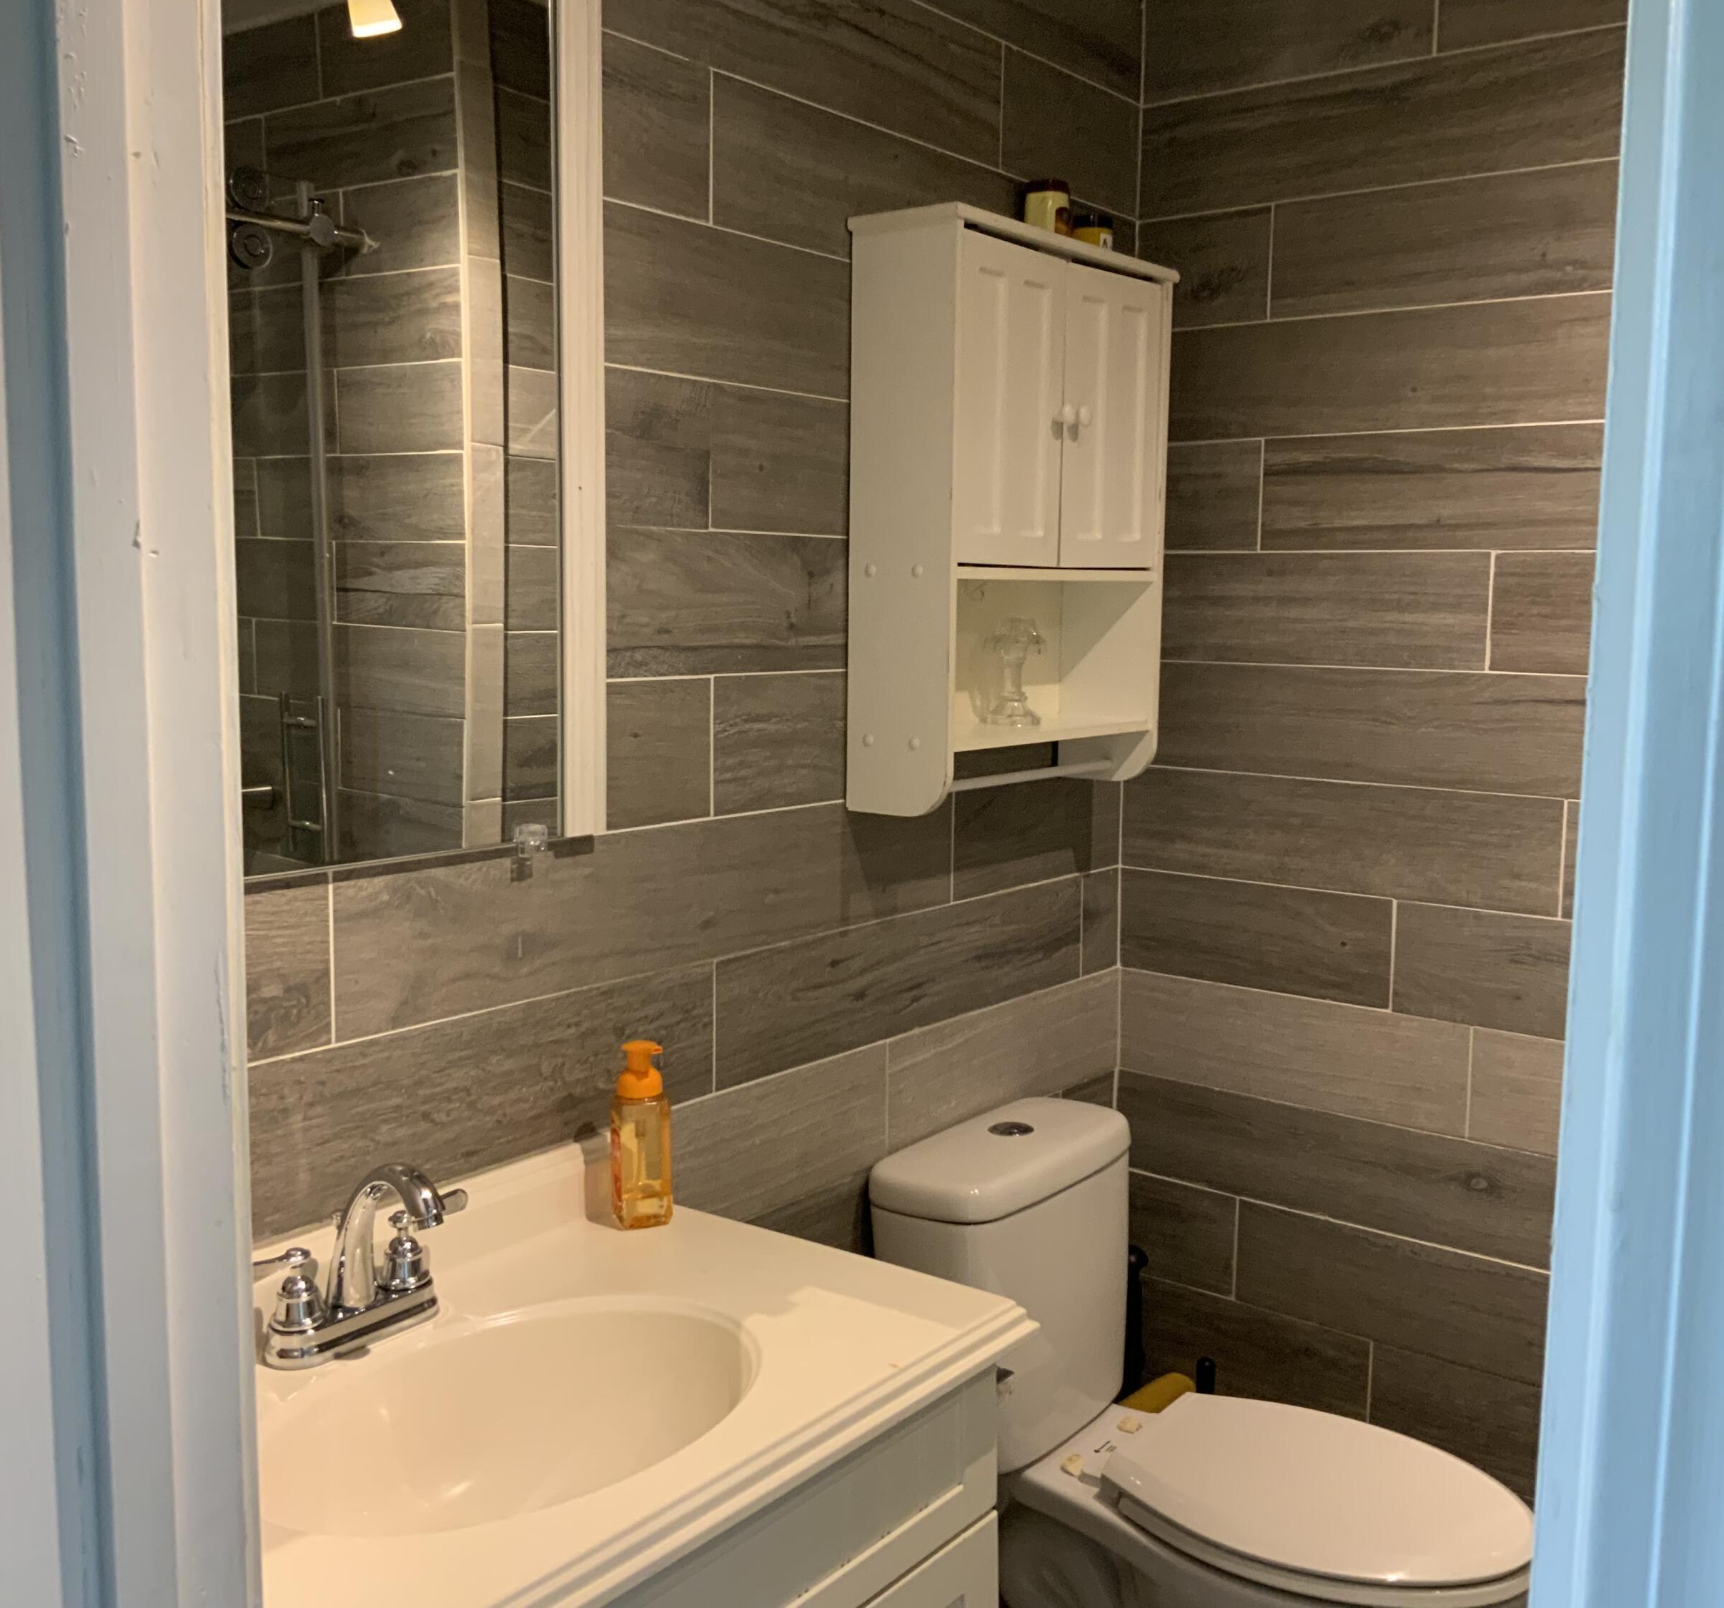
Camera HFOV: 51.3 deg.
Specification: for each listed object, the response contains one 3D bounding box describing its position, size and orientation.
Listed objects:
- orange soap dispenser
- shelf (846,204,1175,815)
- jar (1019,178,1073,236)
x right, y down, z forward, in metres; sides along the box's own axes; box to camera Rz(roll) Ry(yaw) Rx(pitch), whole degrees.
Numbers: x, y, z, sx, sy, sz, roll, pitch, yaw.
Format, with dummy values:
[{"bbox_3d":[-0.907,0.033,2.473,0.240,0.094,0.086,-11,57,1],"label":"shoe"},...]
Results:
[{"bbox_3d":[-0.217,0.323,1.771,0.053,0.180,0.056,-5,9,-42],"label":"orange soap dispenser"},{"bbox_3d":[0.195,-0.341,2.216,0.148,0.670,0.509,6,8,37],"label":"shelf"},{"bbox_3d":[0.229,-0.721,2.220,0.056,0.085,0.056,1,7,0],"label":"jar"}]

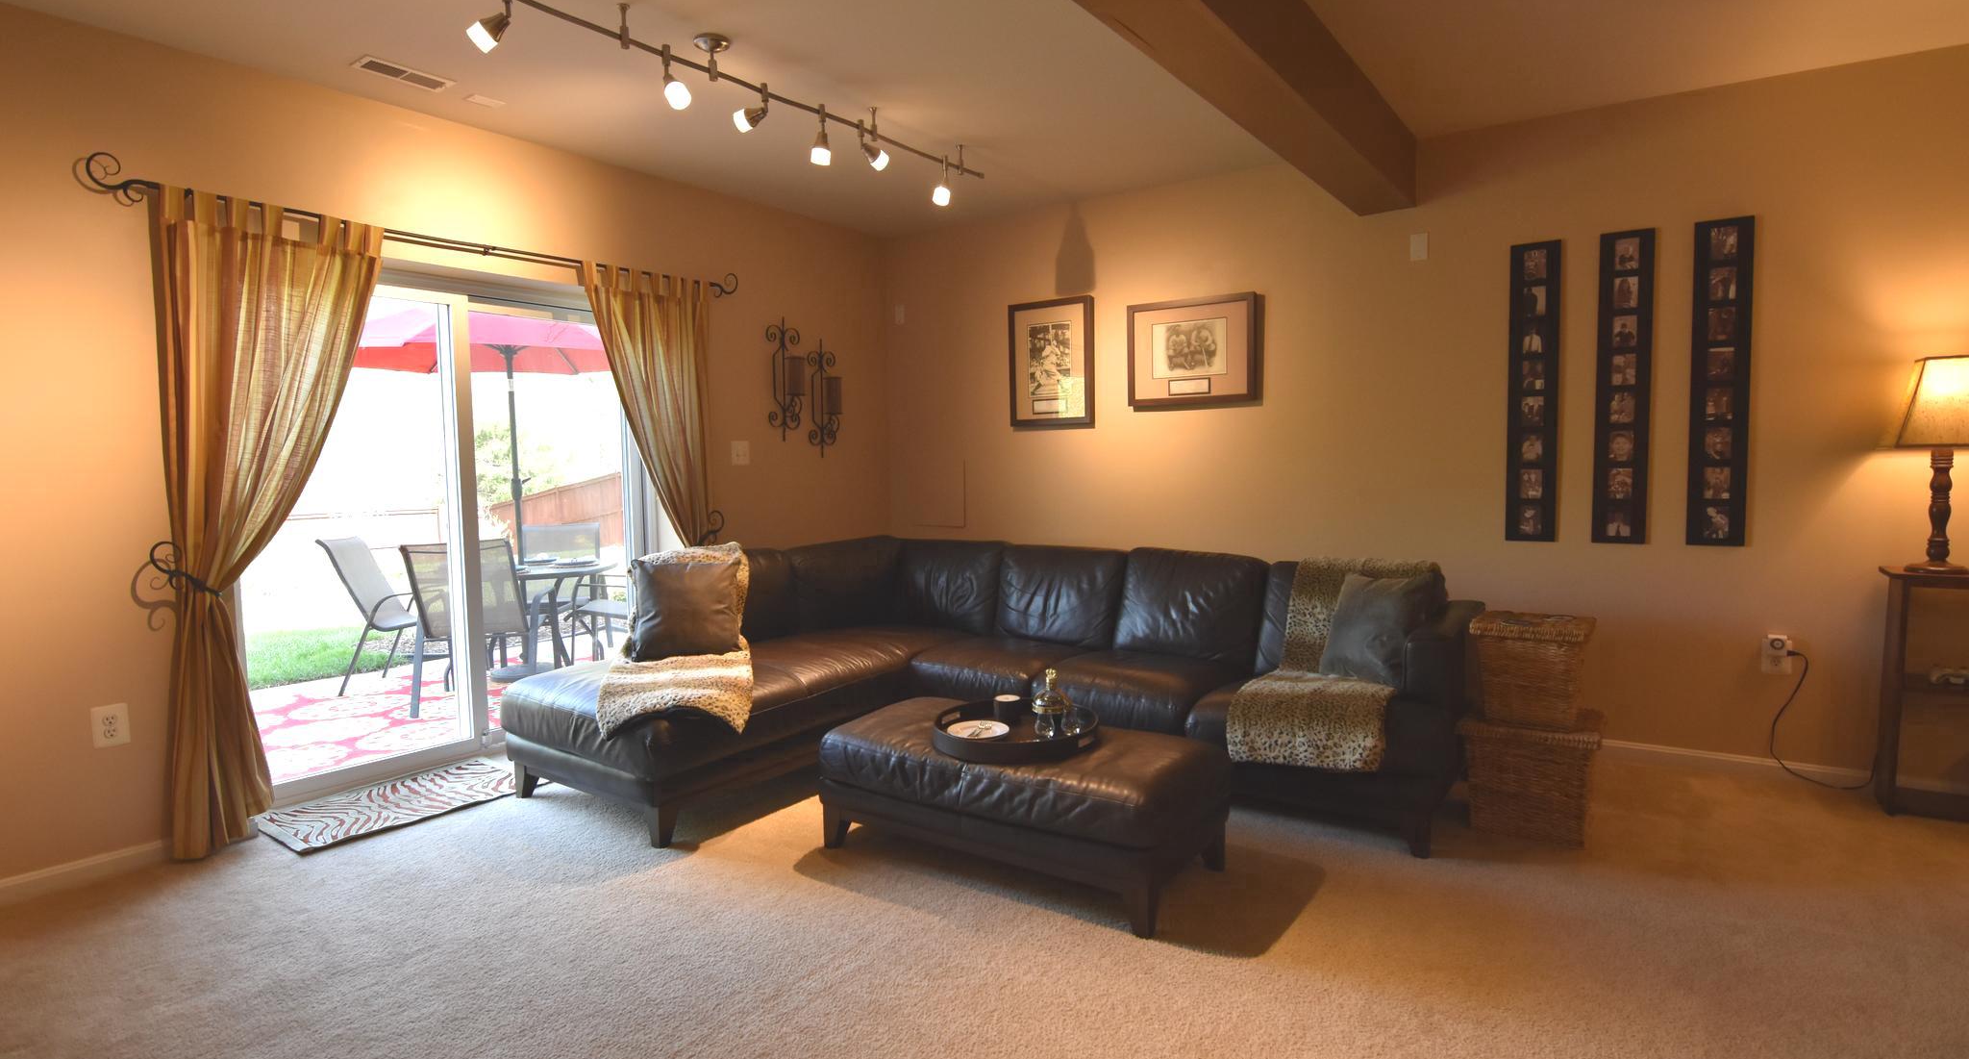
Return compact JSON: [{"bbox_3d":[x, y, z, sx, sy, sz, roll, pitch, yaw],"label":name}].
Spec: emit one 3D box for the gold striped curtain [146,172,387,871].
[{"bbox_3d":[-2.377,-0.015,3.205,0.150,2.126,0.622,2,5,38],"label":"gold striped curtain"}]

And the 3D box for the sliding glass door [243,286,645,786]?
[{"bbox_3d":[-2.123,0.006,3.791,0.100,2.003,1.692,2,5,38],"label":"sliding glass door"}]

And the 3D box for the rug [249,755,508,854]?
[{"bbox_3d":[-2.077,0.961,3.307,0.490,0.013,0.740,3,6,39],"label":"rug"}]

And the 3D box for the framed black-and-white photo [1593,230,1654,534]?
[{"bbox_3d":[2.606,-0.571,3.792,0.179,1.257,0.020,1,4,30],"label":"framed black-and-white photo"}]

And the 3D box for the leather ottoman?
[{"bbox_3d":[0.122,0.848,2.997,1.173,0.398,0.618,2,4,34],"label":"leather ottoman"}]

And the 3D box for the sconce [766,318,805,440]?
[{"bbox_3d":[-0.992,-0.772,4.802,0.155,0.625,0.235,3,6,35],"label":"sconce"}]

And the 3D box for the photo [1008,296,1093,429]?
[{"bbox_3d":[0.367,-0.892,5.048,0.492,0.684,0.030,1,4,30],"label":"photo"}]

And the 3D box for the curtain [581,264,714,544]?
[{"bbox_3d":[-1.450,-0.123,4.160,0.130,2.000,0.670,3,6,35],"label":"curtain"}]

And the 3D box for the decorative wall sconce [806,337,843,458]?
[{"bbox_3d":[-0.879,-0.722,5.124,0.130,0.643,0.175,2,5,38],"label":"decorative wall sconce"}]

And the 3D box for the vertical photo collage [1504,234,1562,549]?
[{"bbox_3d":[2.331,-0.574,3.949,0.182,1.254,0.020,1,4,30],"label":"vertical photo collage"}]

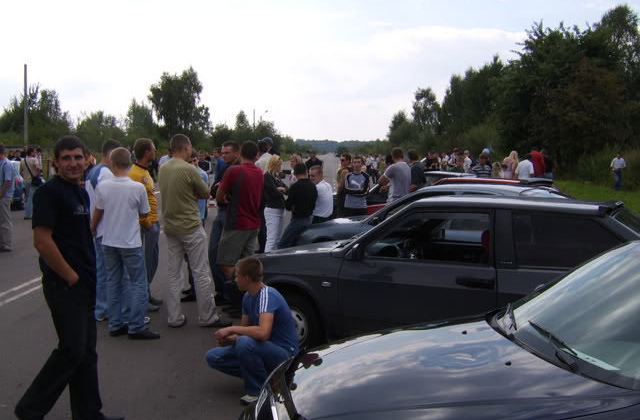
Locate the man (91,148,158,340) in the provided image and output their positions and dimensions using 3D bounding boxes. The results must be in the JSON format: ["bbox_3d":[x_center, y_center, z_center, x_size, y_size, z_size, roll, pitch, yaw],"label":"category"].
[{"bbox_3d":[-1.784,0.303,5.205,0.560,1.720,0.420,1,6,3],"label":"man"}]

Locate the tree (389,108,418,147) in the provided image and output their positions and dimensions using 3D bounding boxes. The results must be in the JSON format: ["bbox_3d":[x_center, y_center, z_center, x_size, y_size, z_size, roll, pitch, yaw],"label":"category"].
[{"bbox_3d":[17.637,-15.706,121.053,6.400,11.500,6.000,0,5,0],"label":"tree"}]

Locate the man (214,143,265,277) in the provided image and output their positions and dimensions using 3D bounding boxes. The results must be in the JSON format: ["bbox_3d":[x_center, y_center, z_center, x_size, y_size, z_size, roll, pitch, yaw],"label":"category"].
[{"bbox_3d":[-0.833,0.168,6.090,0.520,1.780,0.420,-4,7,-38],"label":"man"}]

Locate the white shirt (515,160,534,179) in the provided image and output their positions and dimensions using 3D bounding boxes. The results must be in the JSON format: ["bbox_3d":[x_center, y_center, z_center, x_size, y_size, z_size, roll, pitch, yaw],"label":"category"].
[{"bbox_3d":[5.888,-1.080,16.500,0.540,0.720,0.320,3,6,18],"label":"white shirt"}]

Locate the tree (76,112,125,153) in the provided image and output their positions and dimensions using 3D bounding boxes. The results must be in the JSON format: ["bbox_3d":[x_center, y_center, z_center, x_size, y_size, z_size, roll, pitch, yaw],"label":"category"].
[{"bbox_3d":[-21.195,-6.763,55.283,4.800,5.600,4.600,1,6,0],"label":"tree"}]

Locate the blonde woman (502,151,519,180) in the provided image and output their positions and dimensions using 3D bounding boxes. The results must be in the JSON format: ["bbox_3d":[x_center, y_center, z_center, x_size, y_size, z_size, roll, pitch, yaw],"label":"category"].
[{"bbox_3d":[5.408,-0.842,16.385,0.460,1.680,0.360,1,6,5],"label":"blonde woman"}]

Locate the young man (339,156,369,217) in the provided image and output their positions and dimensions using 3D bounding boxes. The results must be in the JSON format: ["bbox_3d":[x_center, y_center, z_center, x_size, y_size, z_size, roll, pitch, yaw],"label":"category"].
[{"bbox_3d":[0.532,-0.011,8.814,0.500,1.680,0.380,1,6,5],"label":"young man"}]

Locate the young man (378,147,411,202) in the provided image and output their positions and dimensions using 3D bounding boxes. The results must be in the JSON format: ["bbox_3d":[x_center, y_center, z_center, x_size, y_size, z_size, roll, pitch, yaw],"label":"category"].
[{"bbox_3d":[1.231,-0.112,9.409,0.520,1.780,0.420,-4,8,-40],"label":"young man"}]

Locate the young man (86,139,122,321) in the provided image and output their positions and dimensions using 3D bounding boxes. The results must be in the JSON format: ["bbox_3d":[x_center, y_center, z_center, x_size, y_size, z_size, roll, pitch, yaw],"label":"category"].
[{"bbox_3d":[-2.062,0.178,5.840,0.440,1.790,0.520,-5,8,-42],"label":"young man"}]

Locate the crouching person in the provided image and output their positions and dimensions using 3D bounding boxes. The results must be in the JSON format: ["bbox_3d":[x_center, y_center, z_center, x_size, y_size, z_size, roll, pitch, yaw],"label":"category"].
[{"bbox_3d":[-0.474,0.814,4.026,0.740,0.970,0.560,-3,6,-25],"label":"crouching person"}]

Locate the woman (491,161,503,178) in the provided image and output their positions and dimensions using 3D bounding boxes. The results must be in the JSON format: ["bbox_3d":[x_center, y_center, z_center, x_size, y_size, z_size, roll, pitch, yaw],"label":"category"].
[{"bbox_3d":[3.933,-0.316,12.877,0.460,1.520,0.340,1,6,0],"label":"woman"}]

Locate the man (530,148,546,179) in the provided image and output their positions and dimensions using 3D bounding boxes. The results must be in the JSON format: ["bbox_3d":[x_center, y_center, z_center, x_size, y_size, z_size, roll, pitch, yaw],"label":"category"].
[{"bbox_3d":[6.204,-0.906,16.390,0.500,1.780,0.380,2,6,8],"label":"man"}]

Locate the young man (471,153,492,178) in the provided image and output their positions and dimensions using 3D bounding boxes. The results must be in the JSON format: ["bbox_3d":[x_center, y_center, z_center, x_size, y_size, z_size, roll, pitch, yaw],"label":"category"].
[{"bbox_3d":[3.540,-0.376,12.687,0.500,1.720,0.360,2,6,10],"label":"young man"}]

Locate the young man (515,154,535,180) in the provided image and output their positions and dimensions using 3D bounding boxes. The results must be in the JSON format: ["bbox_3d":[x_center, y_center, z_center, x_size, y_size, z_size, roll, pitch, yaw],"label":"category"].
[{"bbox_3d":[6.173,-0.836,17.299,0.560,1.720,0.360,1,6,6],"label":"young man"}]

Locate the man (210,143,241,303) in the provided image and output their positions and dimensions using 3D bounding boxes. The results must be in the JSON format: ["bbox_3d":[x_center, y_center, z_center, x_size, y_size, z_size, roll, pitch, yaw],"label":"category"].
[{"bbox_3d":[-1.048,0.159,6.206,0.400,1.790,0.520,-4,8,-41],"label":"man"}]

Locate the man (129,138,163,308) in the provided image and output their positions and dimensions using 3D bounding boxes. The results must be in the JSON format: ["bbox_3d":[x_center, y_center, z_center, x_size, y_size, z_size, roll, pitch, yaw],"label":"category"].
[{"bbox_3d":[-1.857,0.160,6.083,0.400,1.790,0.520,0,6,-12],"label":"man"}]

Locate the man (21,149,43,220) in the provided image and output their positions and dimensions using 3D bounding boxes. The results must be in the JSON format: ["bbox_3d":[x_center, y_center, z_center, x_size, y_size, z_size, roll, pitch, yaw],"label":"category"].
[{"bbox_3d":[-7.036,-0.669,13.913,0.520,1.700,0.400,5,7,33],"label":"man"}]

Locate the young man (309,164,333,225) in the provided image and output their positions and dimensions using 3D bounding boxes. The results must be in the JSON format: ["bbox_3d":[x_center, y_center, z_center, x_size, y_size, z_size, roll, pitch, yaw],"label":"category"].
[{"bbox_3d":[0.003,0.113,8.323,0.500,1.520,0.520,6,8,41],"label":"young man"}]

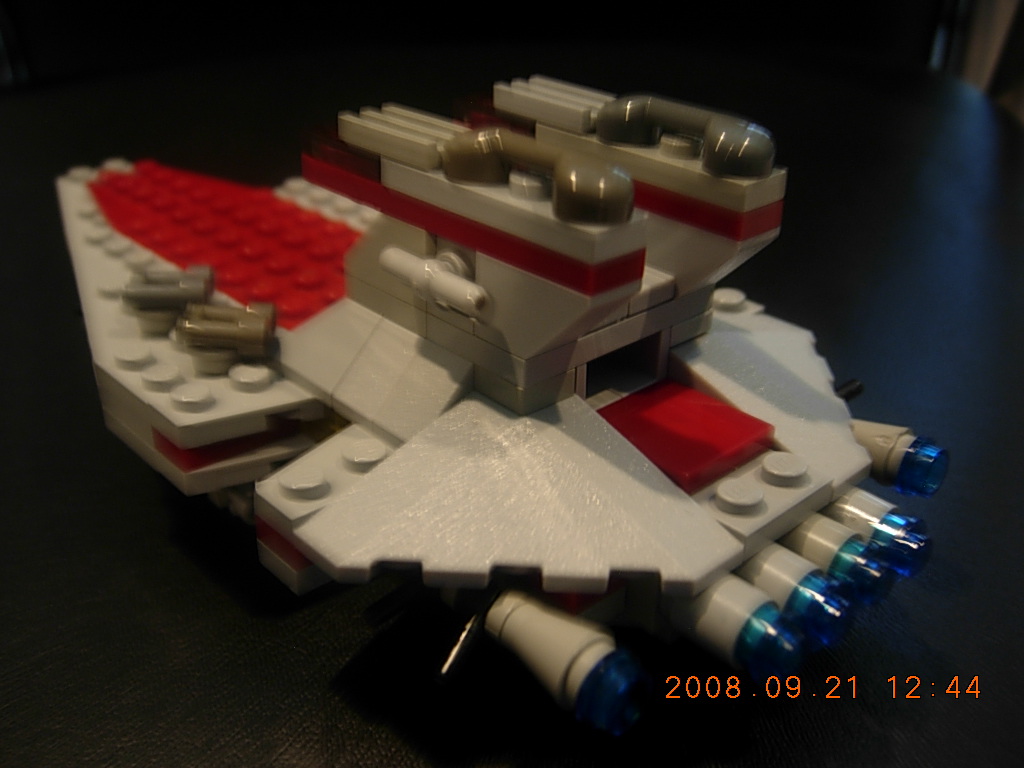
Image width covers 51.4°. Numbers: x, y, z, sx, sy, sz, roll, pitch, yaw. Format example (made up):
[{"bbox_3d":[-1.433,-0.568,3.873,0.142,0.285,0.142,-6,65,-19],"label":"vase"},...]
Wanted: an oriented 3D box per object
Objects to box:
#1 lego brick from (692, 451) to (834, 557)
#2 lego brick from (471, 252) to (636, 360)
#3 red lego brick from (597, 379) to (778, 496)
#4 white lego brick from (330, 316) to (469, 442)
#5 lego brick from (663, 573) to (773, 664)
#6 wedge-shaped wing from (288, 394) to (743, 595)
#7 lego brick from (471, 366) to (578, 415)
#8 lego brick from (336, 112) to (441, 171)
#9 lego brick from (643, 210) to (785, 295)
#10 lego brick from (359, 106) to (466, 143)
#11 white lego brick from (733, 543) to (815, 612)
[{"bbox_3d":[0.026,0.012,0.114,0.016,0.005,0.008,-23,36,-39],"label":"lego brick"},{"bbox_3d":[0.005,-0.008,0.110,0.008,0.010,0.016,-23,36,-39],"label":"lego brick"},{"bbox_3d":[0.018,0.006,0.120,0.016,0.003,0.016,-23,36,-39],"label":"red lego brick"},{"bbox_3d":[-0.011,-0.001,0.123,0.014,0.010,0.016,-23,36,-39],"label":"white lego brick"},{"bbox_3d":[0.020,0.023,0.106,0.008,0.008,0.010,-23,36,-39],"label":"lego brick"},{"bbox_3d":[0.001,0.013,0.105,0.032,0.010,0.032,-23,36,-39],"label":"wedge-shaped wing"},{"bbox_3d":[0.001,-0.001,0.117,0.008,0.003,0.008,-23,36,-39],"label":"lego brick"},{"bbox_3d":[-0.014,-0.027,0.117,0.002,0.003,0.016,-23,36,-39],"label":"lego brick"},{"bbox_3d":[0.022,-0.015,0.125,0.008,0.010,0.016,-23,36,-39],"label":"lego brick"},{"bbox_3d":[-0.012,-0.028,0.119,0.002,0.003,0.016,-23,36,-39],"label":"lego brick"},{"bbox_3d":[0.026,0.020,0.111,0.008,0.008,0.010,-23,36,-39],"label":"white lego brick"}]

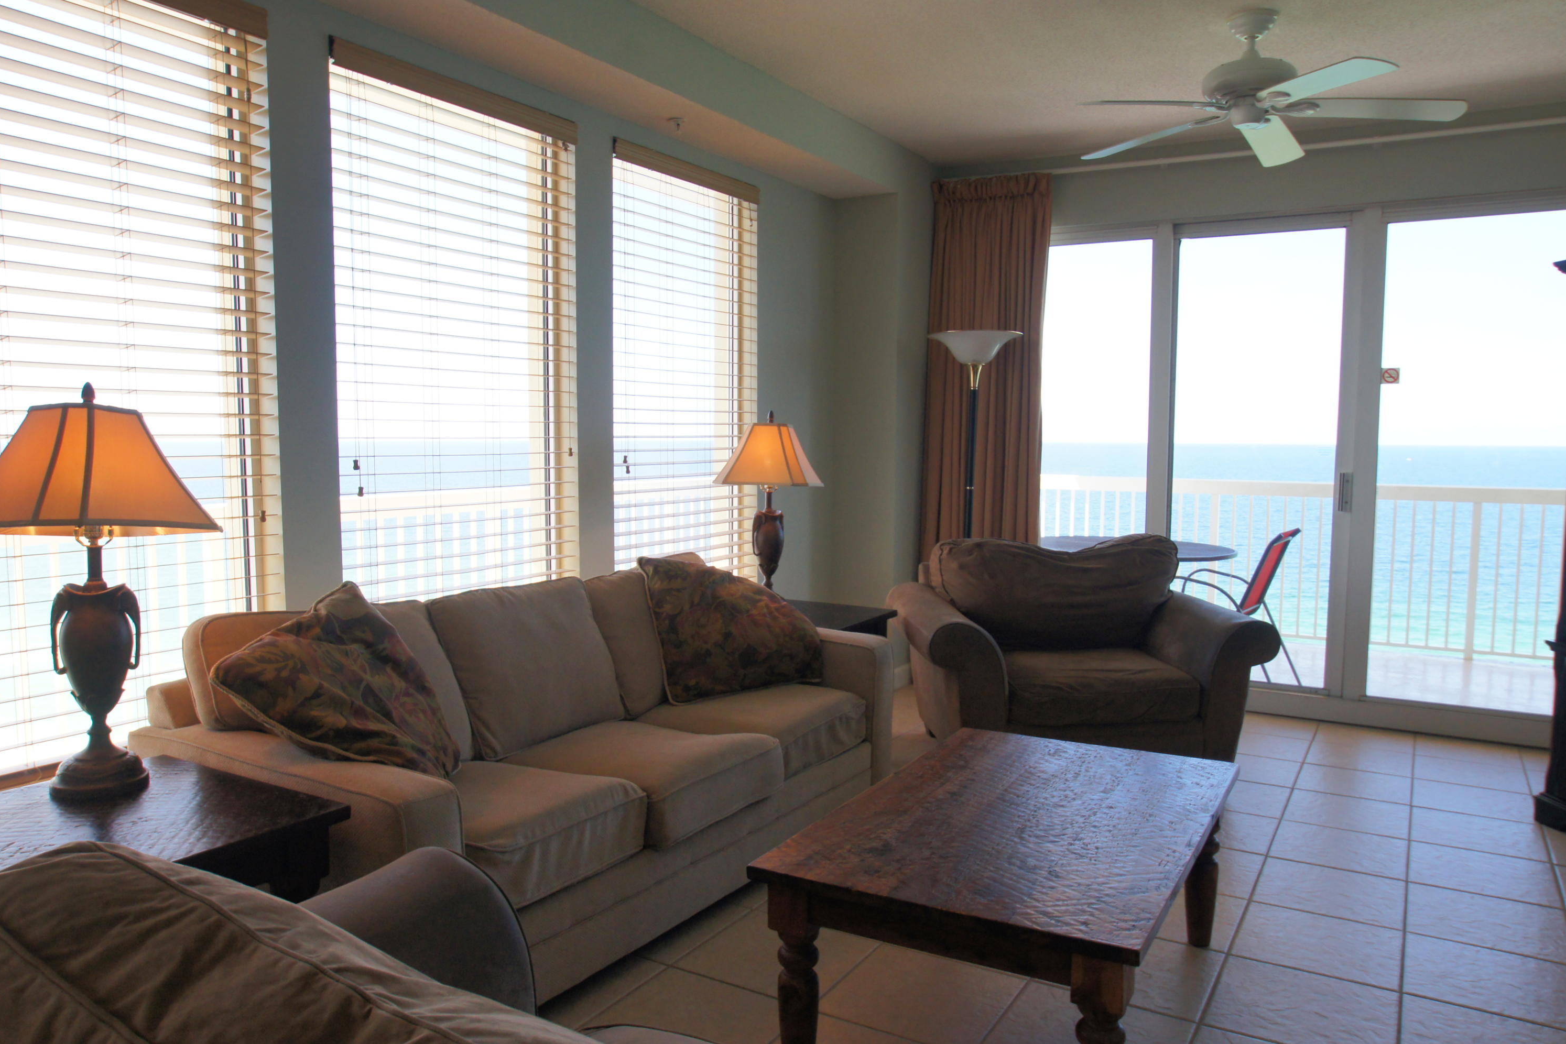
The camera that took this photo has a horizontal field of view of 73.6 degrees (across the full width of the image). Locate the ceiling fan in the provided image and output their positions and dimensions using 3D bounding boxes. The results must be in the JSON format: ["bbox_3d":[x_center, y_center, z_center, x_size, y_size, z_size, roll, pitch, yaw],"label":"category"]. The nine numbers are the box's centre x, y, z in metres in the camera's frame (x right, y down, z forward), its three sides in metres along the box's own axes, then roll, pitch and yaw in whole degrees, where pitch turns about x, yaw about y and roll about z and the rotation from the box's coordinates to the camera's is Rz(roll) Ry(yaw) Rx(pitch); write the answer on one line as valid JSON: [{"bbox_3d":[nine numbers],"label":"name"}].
[{"bbox_3d":[1.640,-1.554,3.649,1.350,0.405,1.310,2,5,32],"label":"ceiling fan"}]

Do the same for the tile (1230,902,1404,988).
[{"bbox_3d":[1.339,1.058,2.619,0.358,0.012,0.354,2,5,32],"label":"tile"}]

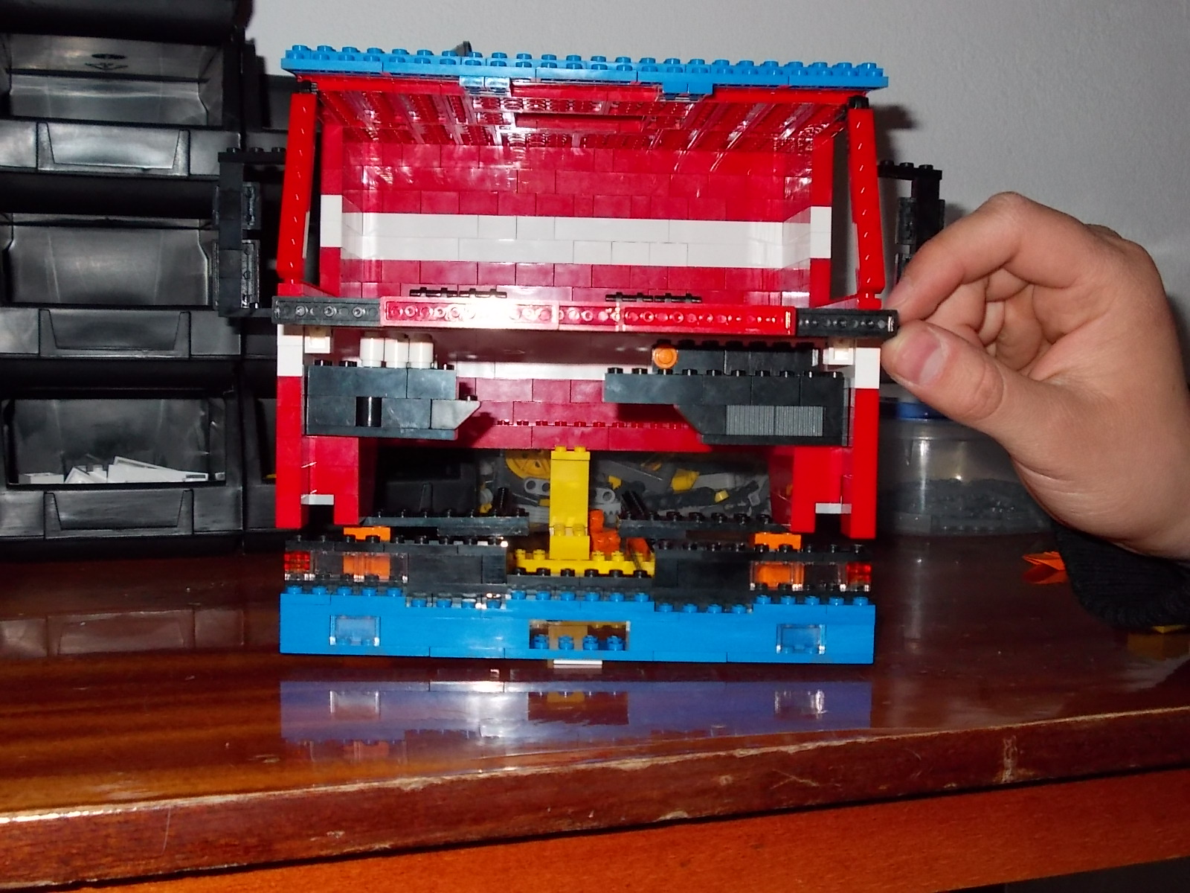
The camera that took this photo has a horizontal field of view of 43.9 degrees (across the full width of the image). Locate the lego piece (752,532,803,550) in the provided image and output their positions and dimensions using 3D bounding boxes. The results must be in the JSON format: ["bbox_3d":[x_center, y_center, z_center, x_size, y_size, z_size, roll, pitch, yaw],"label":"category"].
[{"bbox_3d":[0.062,0.034,0.508,0.016,0.010,0.014,1,3,-1],"label":"lego piece"}]

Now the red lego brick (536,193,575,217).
[{"bbox_3d":[-0.017,-0.101,0.621,0.016,0.010,0.008,1,3,-1],"label":"red lego brick"}]

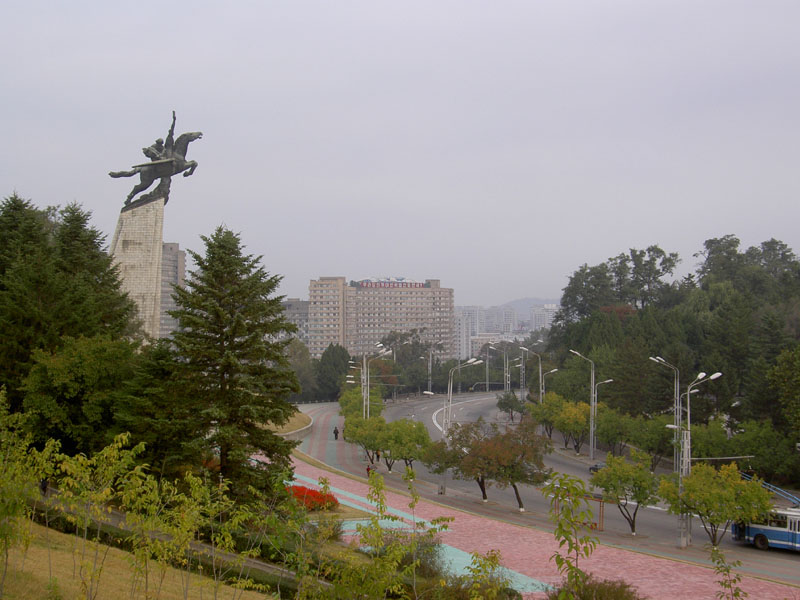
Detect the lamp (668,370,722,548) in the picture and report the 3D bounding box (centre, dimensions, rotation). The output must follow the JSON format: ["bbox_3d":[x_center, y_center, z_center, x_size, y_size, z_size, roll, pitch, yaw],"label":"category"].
[{"bbox_3d":[21.171,11.581,92.000,4.000,12.700,1.200,0,-1,-35],"label":"lamp"}]

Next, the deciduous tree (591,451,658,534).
[{"bbox_3d":[17.220,14.766,97.500,5.300,6.500,5.200,0,0,0],"label":"deciduous tree"}]

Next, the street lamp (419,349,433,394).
[{"bbox_3d":[5.785,16.031,285.000,3.200,11.200,0.800,0,0,14],"label":"street lamp"}]

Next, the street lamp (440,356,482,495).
[{"bbox_3d":[5.806,11.848,120.000,3.700,13.000,1.000,0,-1,-22],"label":"street lamp"}]

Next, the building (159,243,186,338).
[{"bbox_3d":[-123.845,1.337,680.000,22.000,63.000,22.000,0,-1,-3],"label":"building"}]

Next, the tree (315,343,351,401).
[{"bbox_3d":[-13.072,14.243,248.000,7.300,11.900,7.200,0,-1,0],"label":"tree"}]

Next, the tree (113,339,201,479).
[{"bbox_3d":[-23.275,10.702,122.000,8.800,14.000,8.400,0,-1,0],"label":"tree"}]

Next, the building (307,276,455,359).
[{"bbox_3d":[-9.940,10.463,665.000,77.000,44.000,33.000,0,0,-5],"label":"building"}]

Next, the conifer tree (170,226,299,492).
[{"bbox_3d":[-12.145,4.426,93.000,9.400,19.700,9.400,0,0,-11],"label":"conifer tree"}]

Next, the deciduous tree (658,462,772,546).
[{"bbox_3d":[22.736,14.809,91.600,8.100,6.200,7.600,0,-1,0],"label":"deciduous tree"}]

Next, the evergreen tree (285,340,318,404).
[{"bbox_3d":[-19.023,13.853,248.000,6.300,12.800,6.300,0,0,0],"label":"evergreen tree"}]

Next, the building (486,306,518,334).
[{"bbox_3d":[122.551,25.608,1550.000,39.000,37.000,22.000,0,0,0],"label":"building"}]

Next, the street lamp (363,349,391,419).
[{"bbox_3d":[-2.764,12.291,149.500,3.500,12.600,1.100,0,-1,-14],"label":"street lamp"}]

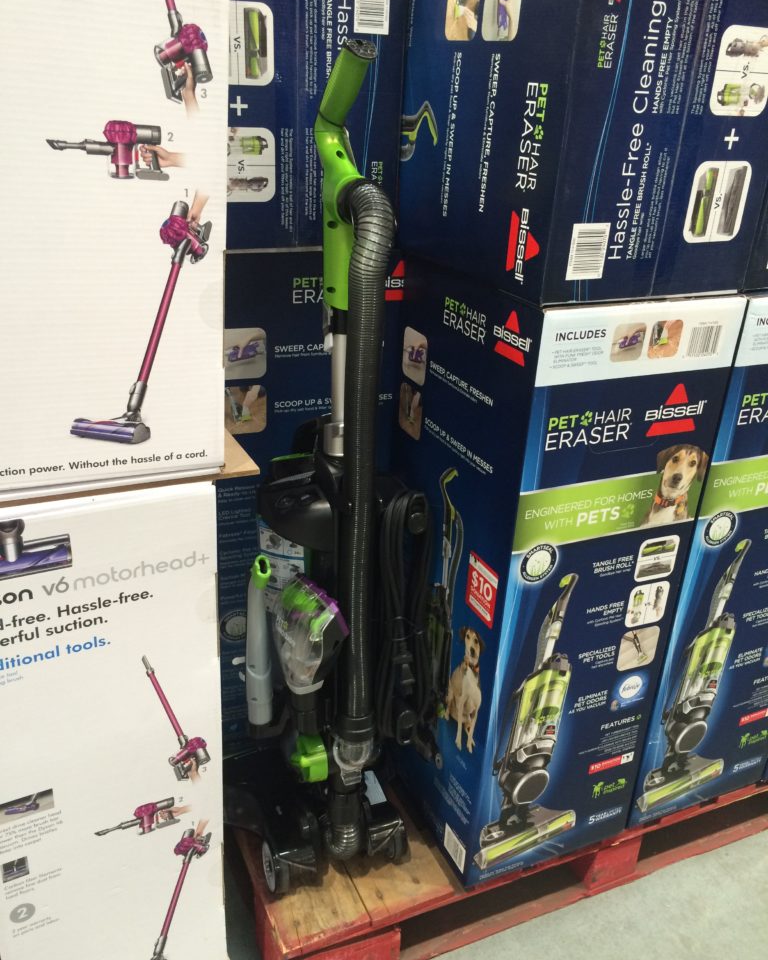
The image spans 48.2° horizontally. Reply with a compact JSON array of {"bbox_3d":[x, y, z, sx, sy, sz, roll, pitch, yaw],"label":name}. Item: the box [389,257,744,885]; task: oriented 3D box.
[{"bbox_3d":[0.217,0.131,1.319,0.305,0.888,0.333,-8,27,-24],"label":"box"}]

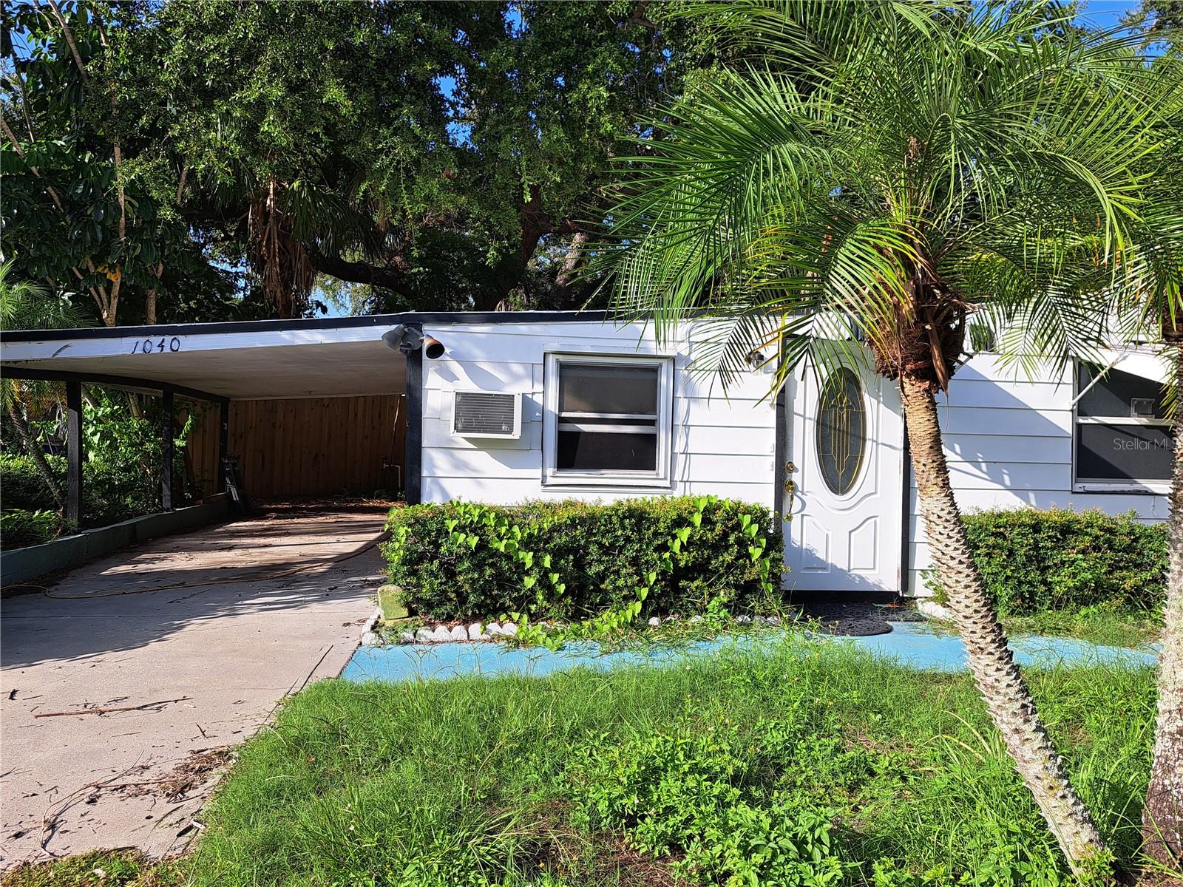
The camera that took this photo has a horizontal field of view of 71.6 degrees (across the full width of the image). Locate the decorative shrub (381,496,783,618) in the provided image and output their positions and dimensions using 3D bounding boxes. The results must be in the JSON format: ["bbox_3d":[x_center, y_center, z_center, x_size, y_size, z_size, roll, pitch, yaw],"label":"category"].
[{"bbox_3d":[-0.050,0.800,5.830,2.700,0.770,0.680,1,0,-7],"label":"decorative shrub"}]

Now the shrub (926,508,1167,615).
[{"bbox_3d":[3.540,0.875,6.240,1.750,0.740,0.640,1,0,-7],"label":"shrub"}]

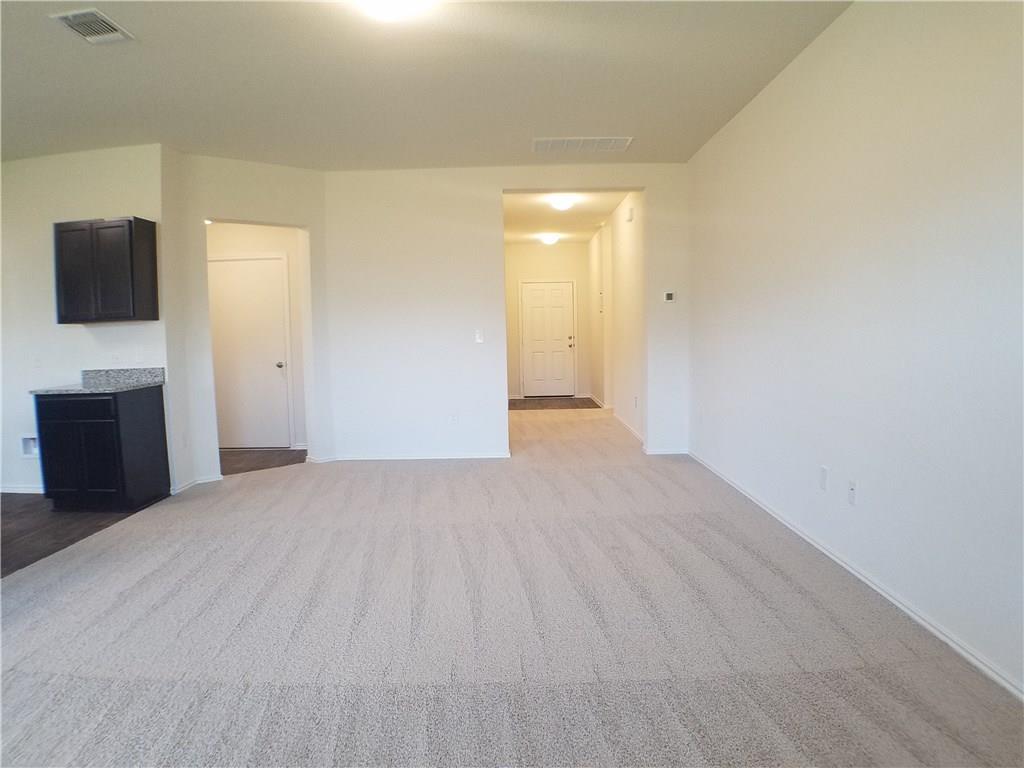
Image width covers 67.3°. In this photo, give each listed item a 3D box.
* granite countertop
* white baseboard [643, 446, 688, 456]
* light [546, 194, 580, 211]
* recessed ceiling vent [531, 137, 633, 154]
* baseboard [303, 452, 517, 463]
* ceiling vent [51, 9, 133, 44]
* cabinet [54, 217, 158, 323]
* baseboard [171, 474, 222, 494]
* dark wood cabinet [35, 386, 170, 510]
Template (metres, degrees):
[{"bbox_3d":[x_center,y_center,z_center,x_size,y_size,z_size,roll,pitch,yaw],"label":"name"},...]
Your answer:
[{"bbox_3d":[-3.070,-0.028,5.757,0.655,0.136,0.640,-1,4,3],"label":"granite countertop"},{"bbox_3d":[1.506,0.653,7.446,0.400,0.065,0.025,-1,4,0],"label":"white baseboard"},{"bbox_3d":[0.590,-2.074,8.902,0.340,0.110,0.340,-1,4,0],"label":"light"},{"bbox_3d":[0.585,-1.996,6.444,0.800,0.025,0.500,-1,4,0],"label":"recessed ceiling vent"},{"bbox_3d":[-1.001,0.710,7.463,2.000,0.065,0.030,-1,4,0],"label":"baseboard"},{"bbox_3d":[-2.043,-1.736,3.755,0.260,0.025,0.360,-1,4,6],"label":"ceiling vent"},{"bbox_3d":[-3.043,-0.838,5.784,0.606,0.752,0.310,-1,4,3],"label":"cabinet"},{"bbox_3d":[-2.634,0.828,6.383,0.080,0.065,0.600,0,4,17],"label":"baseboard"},{"bbox_3d":[-3.056,0.474,5.803,0.612,0.874,0.612,-1,4,3],"label":"dark wood cabinet"}]

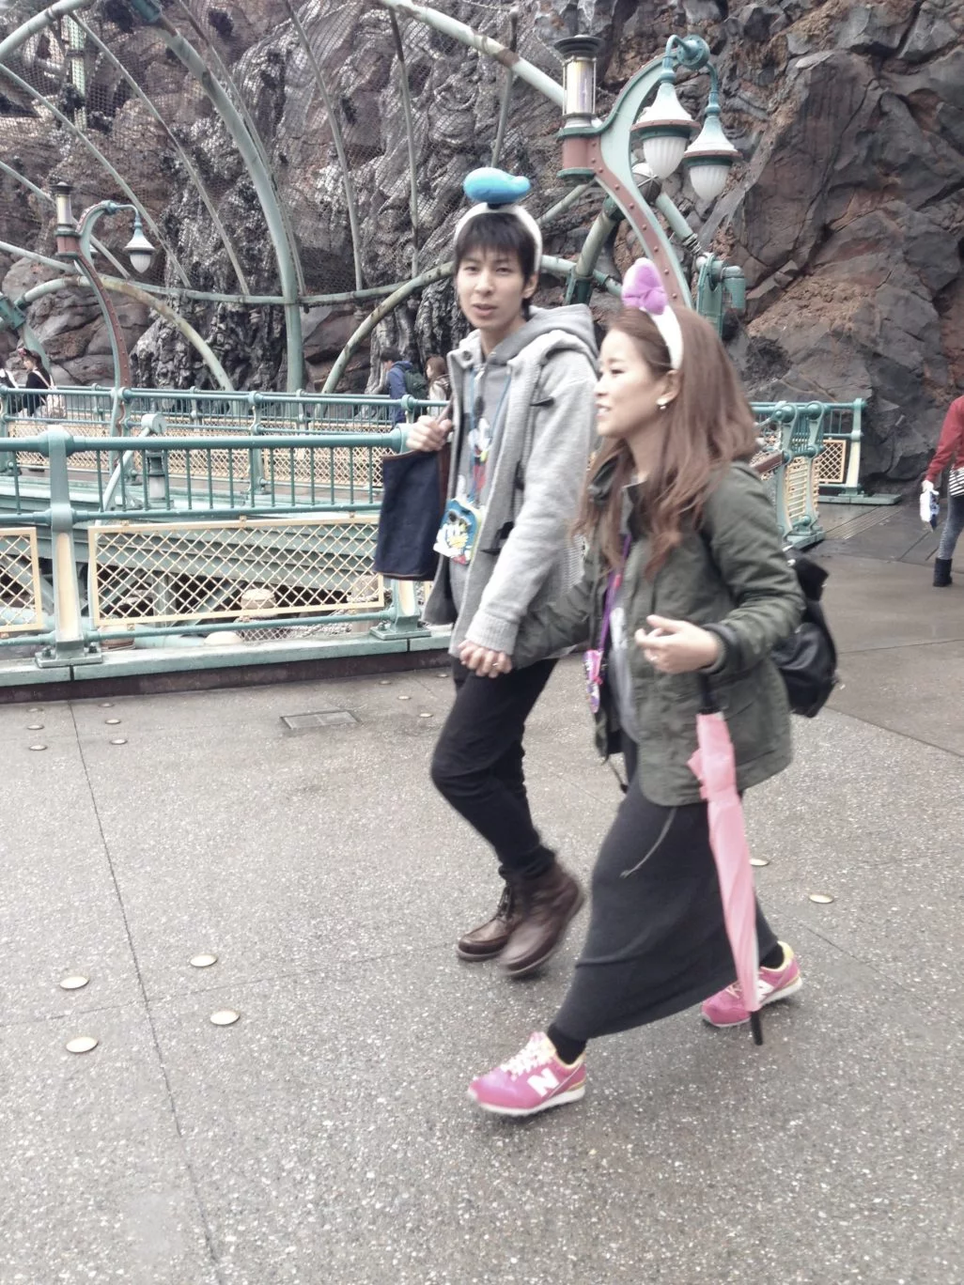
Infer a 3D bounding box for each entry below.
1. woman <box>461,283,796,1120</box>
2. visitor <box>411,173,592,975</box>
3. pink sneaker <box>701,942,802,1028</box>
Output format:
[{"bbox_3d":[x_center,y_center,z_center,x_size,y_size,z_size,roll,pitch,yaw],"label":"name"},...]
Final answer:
[{"bbox_3d":[0.335,0.082,2.442,0.840,1.600,0.550,-7,14,-29],"label":"woman"},{"bbox_3d":[0.085,-0.128,2.885,0.500,1.830,0.540,-8,14,-35],"label":"visitor"},{"bbox_3d":[0.596,0.764,2.744,0.255,0.120,0.097,-23,19,-17],"label":"pink sneaker"}]

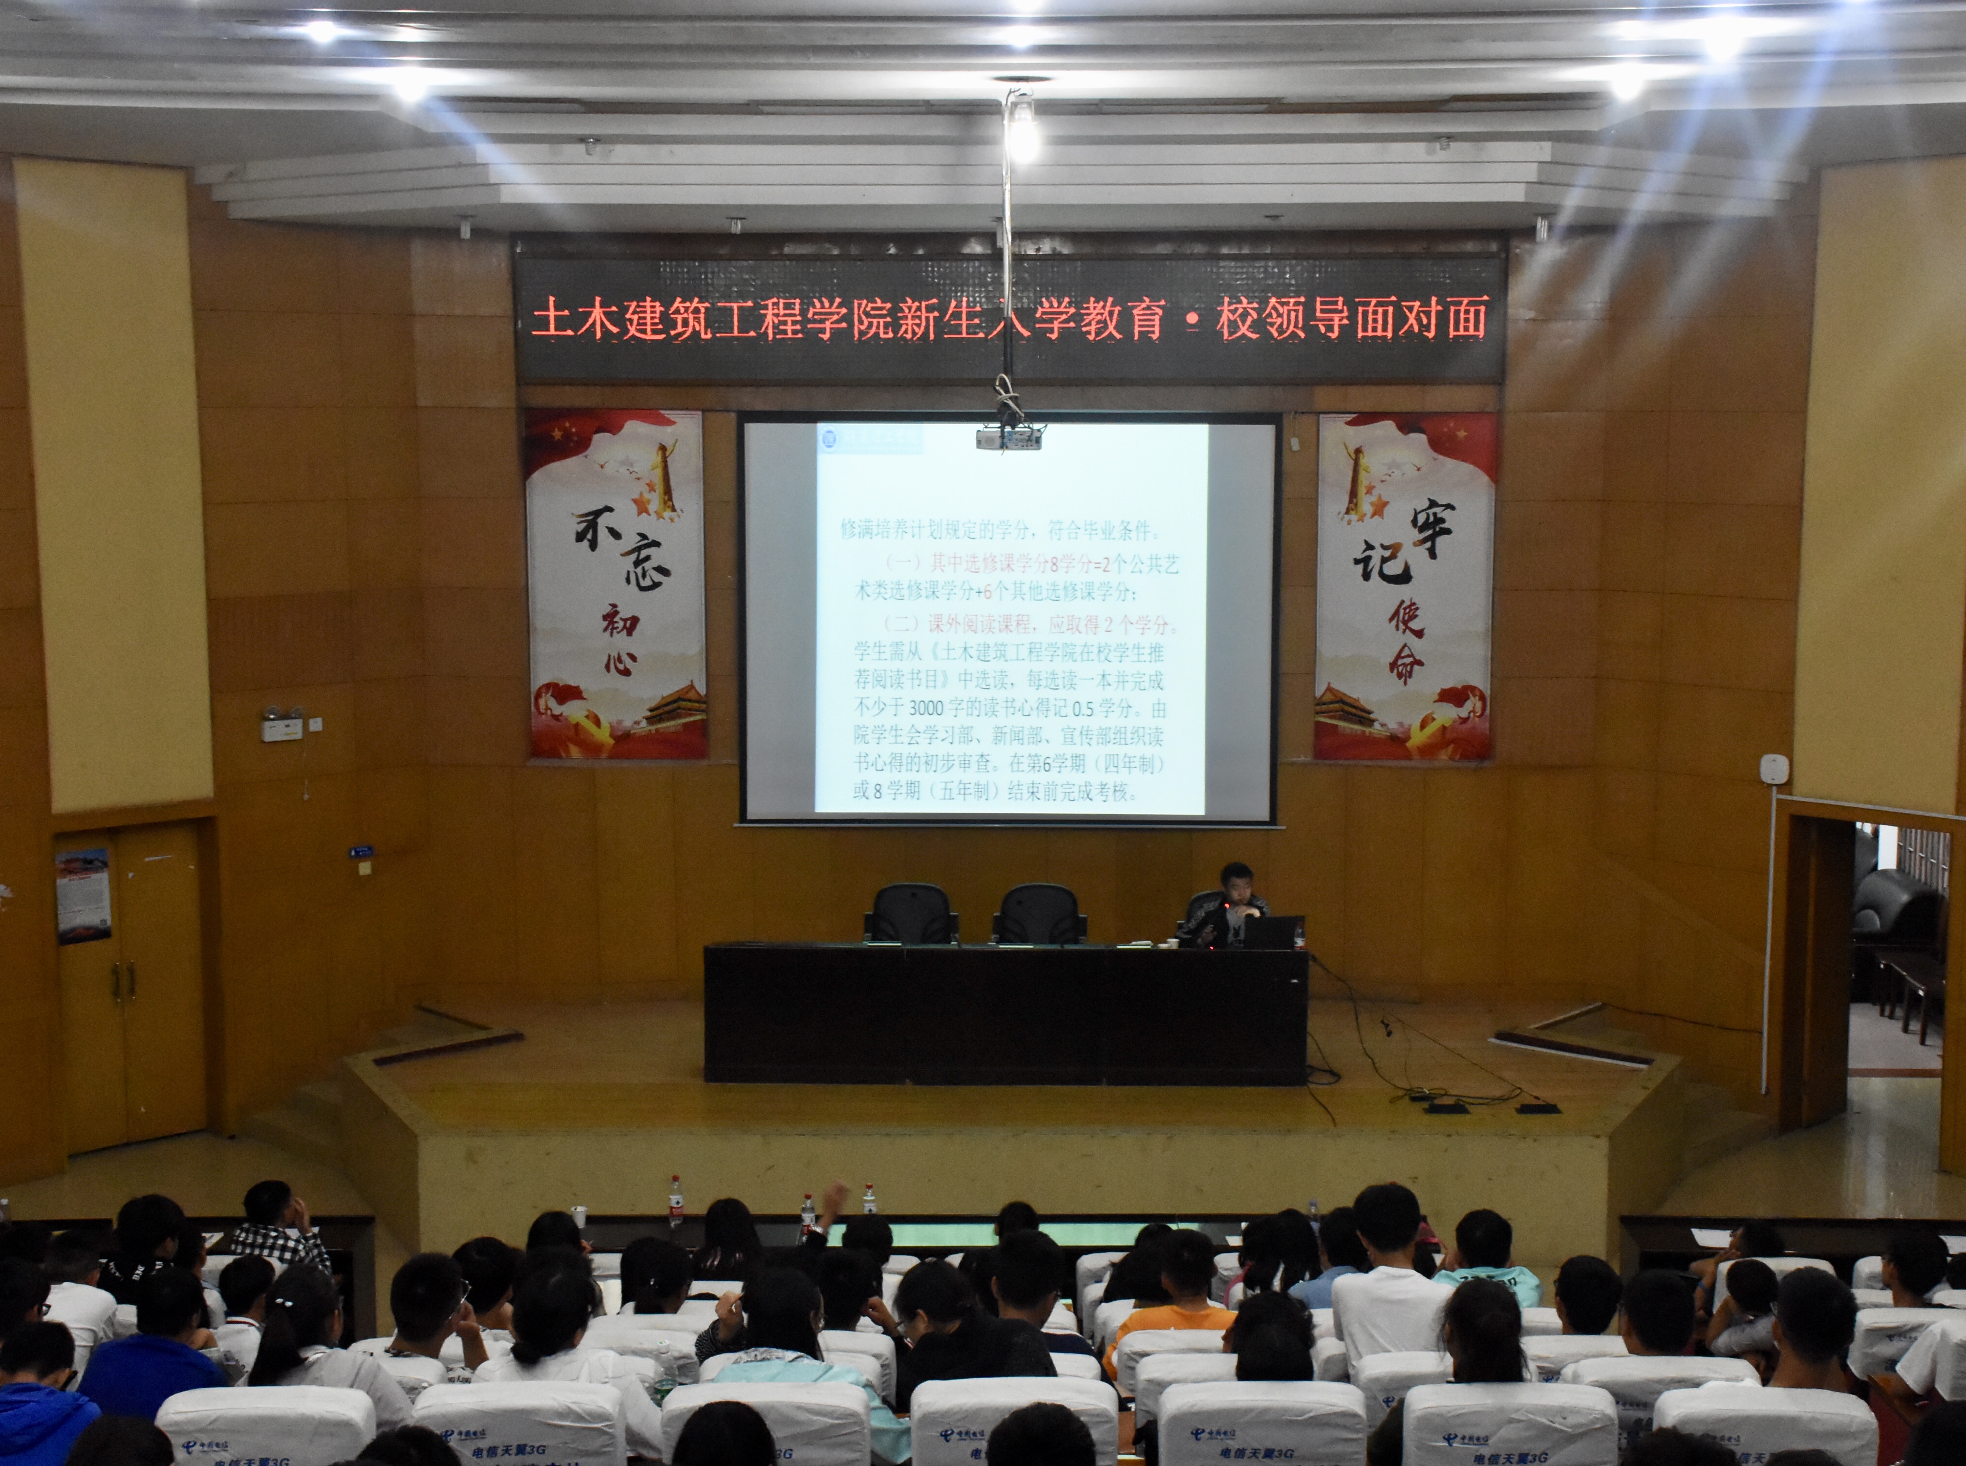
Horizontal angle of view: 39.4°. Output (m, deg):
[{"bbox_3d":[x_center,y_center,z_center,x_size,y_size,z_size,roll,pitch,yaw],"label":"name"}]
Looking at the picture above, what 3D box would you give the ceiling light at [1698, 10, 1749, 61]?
[{"bbox_3d":[2.924,-2.751,10.841,0.200,0.200,0.200,0,7,0],"label":"ceiling light"}]

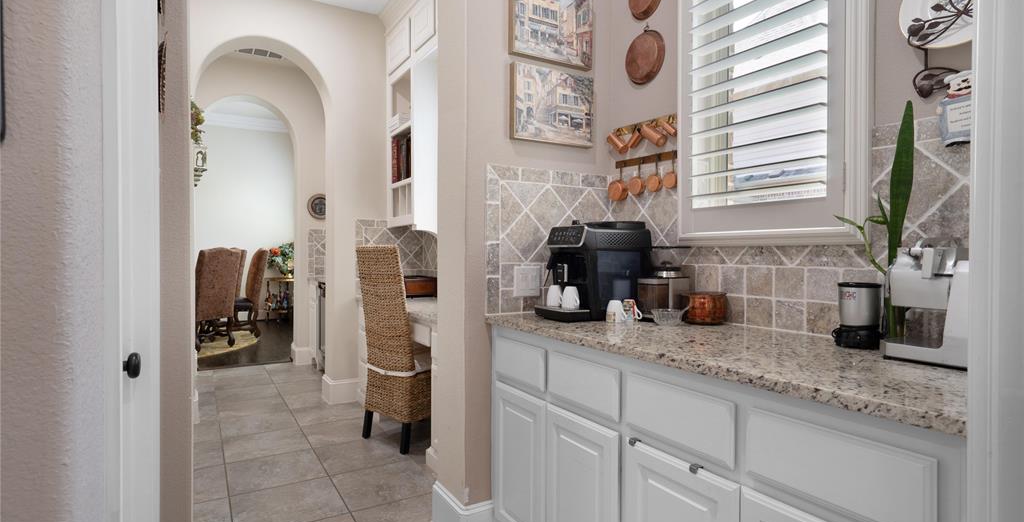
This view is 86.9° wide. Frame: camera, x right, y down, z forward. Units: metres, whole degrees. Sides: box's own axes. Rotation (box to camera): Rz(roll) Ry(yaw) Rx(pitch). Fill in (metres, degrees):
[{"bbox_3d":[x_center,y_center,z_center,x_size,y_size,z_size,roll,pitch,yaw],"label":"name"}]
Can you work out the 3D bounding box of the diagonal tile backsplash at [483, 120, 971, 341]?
[{"bbox_3d":[0.540,-0.079,1.650,0.625,0.597,1.475,0,1,-30],"label":"diagonal tile backsplash"}]

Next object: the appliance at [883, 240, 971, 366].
[{"bbox_3d":[1.048,0.100,1.192,0.190,0.275,0.310,0,1,-30],"label":"appliance"}]

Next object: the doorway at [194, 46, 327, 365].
[{"bbox_3d":[-1.826,-0.257,4.008,0.910,2.740,0.220,0,1,-30],"label":"doorway"}]

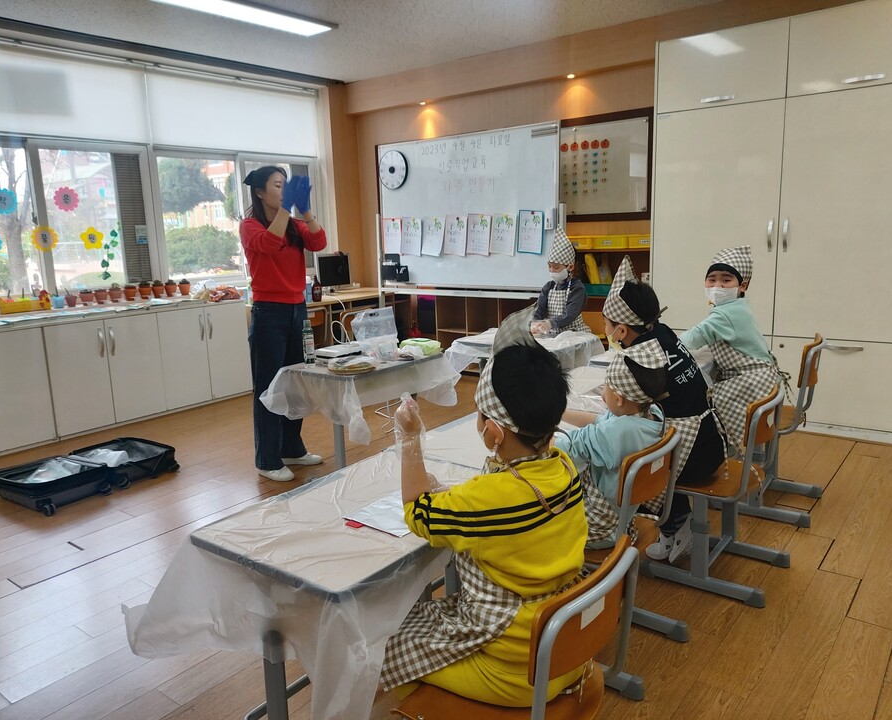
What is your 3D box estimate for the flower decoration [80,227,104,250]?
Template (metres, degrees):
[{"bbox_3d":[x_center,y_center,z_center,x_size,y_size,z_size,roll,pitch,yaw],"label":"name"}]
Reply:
[{"bbox_3d":[-2.598,-0.893,5.096,0.010,0.170,0.177,7,14,37],"label":"flower decoration"}]

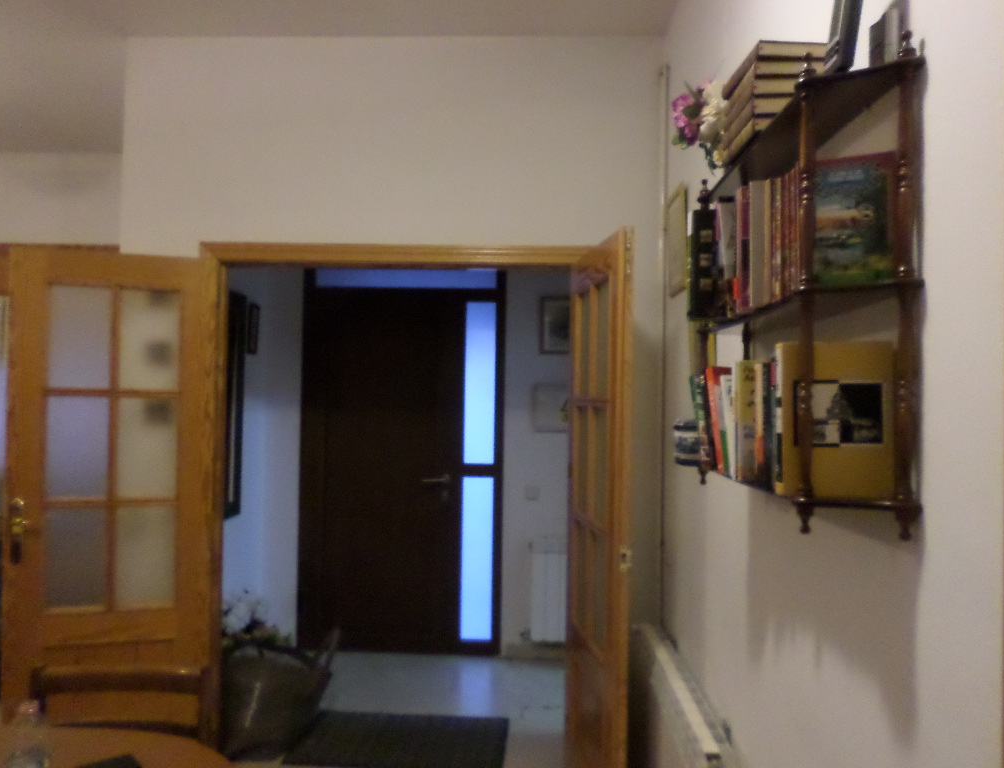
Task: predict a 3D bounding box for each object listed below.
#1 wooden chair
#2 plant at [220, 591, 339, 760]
[{"bbox_3d":[-0.956,1.105,1.579,0.440,0.860,0.490,1,-1,2],"label":"wooden chair"},{"bbox_3d":[-1.063,1.262,3.341,0.580,0.630,0.540,1,-1,2],"label":"plant"}]

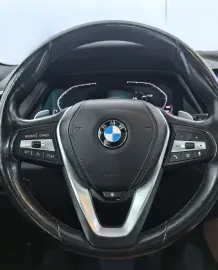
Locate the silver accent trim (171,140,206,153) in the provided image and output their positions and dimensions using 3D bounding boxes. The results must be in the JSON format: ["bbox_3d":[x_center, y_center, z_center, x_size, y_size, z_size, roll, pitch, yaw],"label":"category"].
[{"bbox_3d":[0.133,0.019,0.467,0.057,0.019,0.008,1,-5,0],"label":"silver accent trim"}]

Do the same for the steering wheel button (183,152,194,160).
[{"bbox_3d":[0.133,0.035,0.467,0.017,0.013,0.007,1,-5,0],"label":"steering wheel button"}]

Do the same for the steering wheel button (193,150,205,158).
[{"bbox_3d":[0.150,0.032,0.467,0.019,0.013,0.007,1,-5,0],"label":"steering wheel button"}]

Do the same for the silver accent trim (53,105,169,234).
[{"bbox_3d":[0.007,0.061,0.460,0.178,0.206,0.040,1,-5,0],"label":"silver accent trim"}]

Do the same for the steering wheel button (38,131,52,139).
[{"bbox_3d":[-0.107,0.000,0.467,0.024,0.014,0.007,1,-5,0],"label":"steering wheel button"}]

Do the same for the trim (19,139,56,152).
[{"bbox_3d":[-0.118,0.018,0.467,0.059,0.020,0.008,1,-5,0],"label":"trim"}]

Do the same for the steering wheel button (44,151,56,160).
[{"bbox_3d":[-0.099,0.034,0.467,0.021,0.016,0.007,1,-5,0],"label":"steering wheel button"}]

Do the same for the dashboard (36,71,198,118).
[{"bbox_3d":[0.017,-0.089,0.650,0.365,0.120,0.060,1,8,0],"label":"dashboard"}]

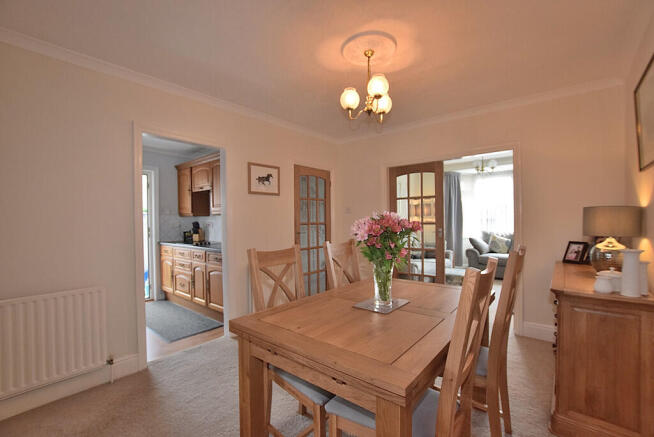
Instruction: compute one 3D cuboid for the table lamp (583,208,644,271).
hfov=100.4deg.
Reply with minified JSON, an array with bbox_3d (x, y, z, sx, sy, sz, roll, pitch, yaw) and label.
[{"bbox_3d":[1.990,0.157,1.909,0.291,0.485,0.291,0,0,41],"label":"table lamp"}]

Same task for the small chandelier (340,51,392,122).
[{"bbox_3d":[0.328,-0.990,2.029,0.425,0.495,0.425,0,0,41],"label":"small chandelier"}]

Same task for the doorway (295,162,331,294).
[{"bbox_3d":[-0.194,0.264,3.995,0.070,1.987,0.774,0,0,41],"label":"doorway"}]

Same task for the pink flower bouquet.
[{"bbox_3d":[0.343,0.235,1.570,0.390,0.530,0.360,-1,0,0],"label":"pink flower bouquet"}]

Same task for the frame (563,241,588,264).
[{"bbox_3d":[2.170,0.307,2.385,0.025,0.195,0.138,23,-10,-24],"label":"frame"}]

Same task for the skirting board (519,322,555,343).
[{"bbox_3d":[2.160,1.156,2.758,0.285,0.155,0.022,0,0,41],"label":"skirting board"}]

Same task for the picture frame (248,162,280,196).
[{"bbox_3d":[-0.751,-0.467,3.307,0.025,0.365,0.470,0,0,41],"label":"picture frame"}]

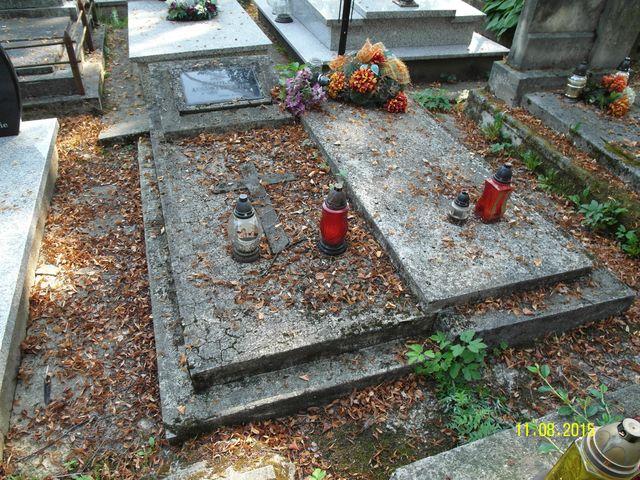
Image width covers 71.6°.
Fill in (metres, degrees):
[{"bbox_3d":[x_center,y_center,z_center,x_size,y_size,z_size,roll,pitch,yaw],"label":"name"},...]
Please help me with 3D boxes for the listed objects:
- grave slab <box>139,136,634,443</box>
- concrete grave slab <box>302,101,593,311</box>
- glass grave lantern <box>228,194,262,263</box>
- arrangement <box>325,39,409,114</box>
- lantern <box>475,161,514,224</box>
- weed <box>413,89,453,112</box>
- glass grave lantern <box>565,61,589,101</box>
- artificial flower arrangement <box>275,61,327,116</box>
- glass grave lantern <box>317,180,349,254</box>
[{"bbox_3d":[0.108,-0.184,2.224,1.848,0.188,1.854,-10,44,-16],"label":"grave slab"},{"bbox_3d":[0.474,-0.357,2.298,0.768,0.056,1.692,-10,44,-16],"label":"concrete grave slab"},{"bbox_3d":[-0.284,-0.042,1.695,0.122,0.290,0.122,-10,44,-16],"label":"glass grave lantern"},{"bbox_3d":[0.283,-1.011,2.719,0.504,0.342,0.336,-10,44,-16],"label":"arrangement"},{"bbox_3d":[0.770,-0.207,1.935,0.091,0.240,0.091,-10,44,-16],"label":"lantern"},{"bbox_3d":[0.741,-0.951,2.969,0.264,0.120,0.216,-10,44,-16],"label":"weed"},{"bbox_3d":[1.542,-0.941,2.630,0.110,0.220,0.110,-10,44,-16],"label":"glass grave lantern"},{"bbox_3d":[-0.108,-0.890,2.614,0.300,0.264,0.216,-10,44,-16],"label":"artificial flower arrangement"},{"bbox_3d":[0.059,-0.076,1.750,0.112,0.310,0.112,3,42,-2],"label":"glass grave lantern"}]

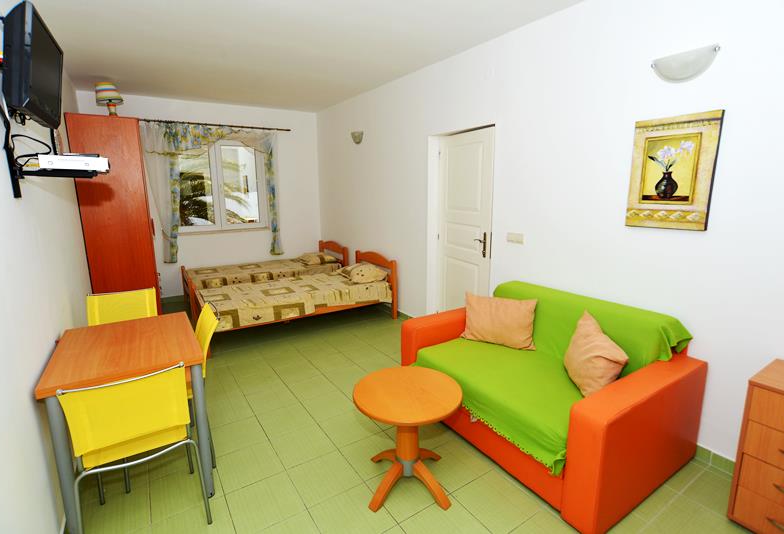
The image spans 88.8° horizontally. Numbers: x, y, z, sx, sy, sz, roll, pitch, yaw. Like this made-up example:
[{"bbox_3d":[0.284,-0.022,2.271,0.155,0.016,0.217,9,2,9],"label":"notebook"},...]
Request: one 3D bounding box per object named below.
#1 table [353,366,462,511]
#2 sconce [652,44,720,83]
[{"bbox_3d":[0.085,0.879,2.065,0.547,0.513,0.547,-1,11,0],"label":"table"},{"bbox_3d":[1.495,-1.041,2.085,0.101,0.139,0.299,-7,13,-32],"label":"sconce"}]

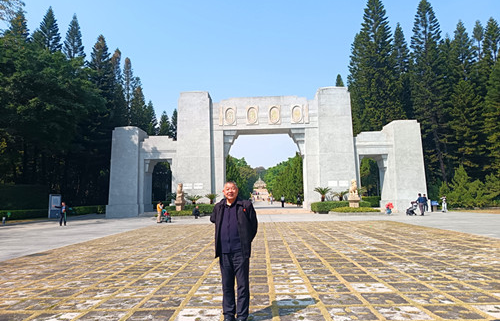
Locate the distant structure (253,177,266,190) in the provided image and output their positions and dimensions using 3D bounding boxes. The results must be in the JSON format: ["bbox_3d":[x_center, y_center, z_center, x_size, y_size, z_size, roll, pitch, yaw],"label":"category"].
[{"bbox_3d":[6.704,16.231,244.660,9.900,8.500,6.500,-2,-7,2],"label":"distant structure"}]

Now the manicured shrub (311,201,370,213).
[{"bbox_3d":[8.612,4.486,32.646,5.606,1.050,1.600,-2,-7,2],"label":"manicured shrub"}]

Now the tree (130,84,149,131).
[{"bbox_3d":[-20.520,-2.368,63.364,3.800,23.233,3.800,-2,-7,2],"label":"tree"}]

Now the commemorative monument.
[{"bbox_3d":[1.564,-0.812,37.105,32.400,13.000,4.300,-2,-7,2],"label":"commemorative monument"}]

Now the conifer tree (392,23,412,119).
[{"bbox_3d":[23.070,-7.150,51.454,4.200,27.824,4.200,-2,-7,2],"label":"conifer tree"}]

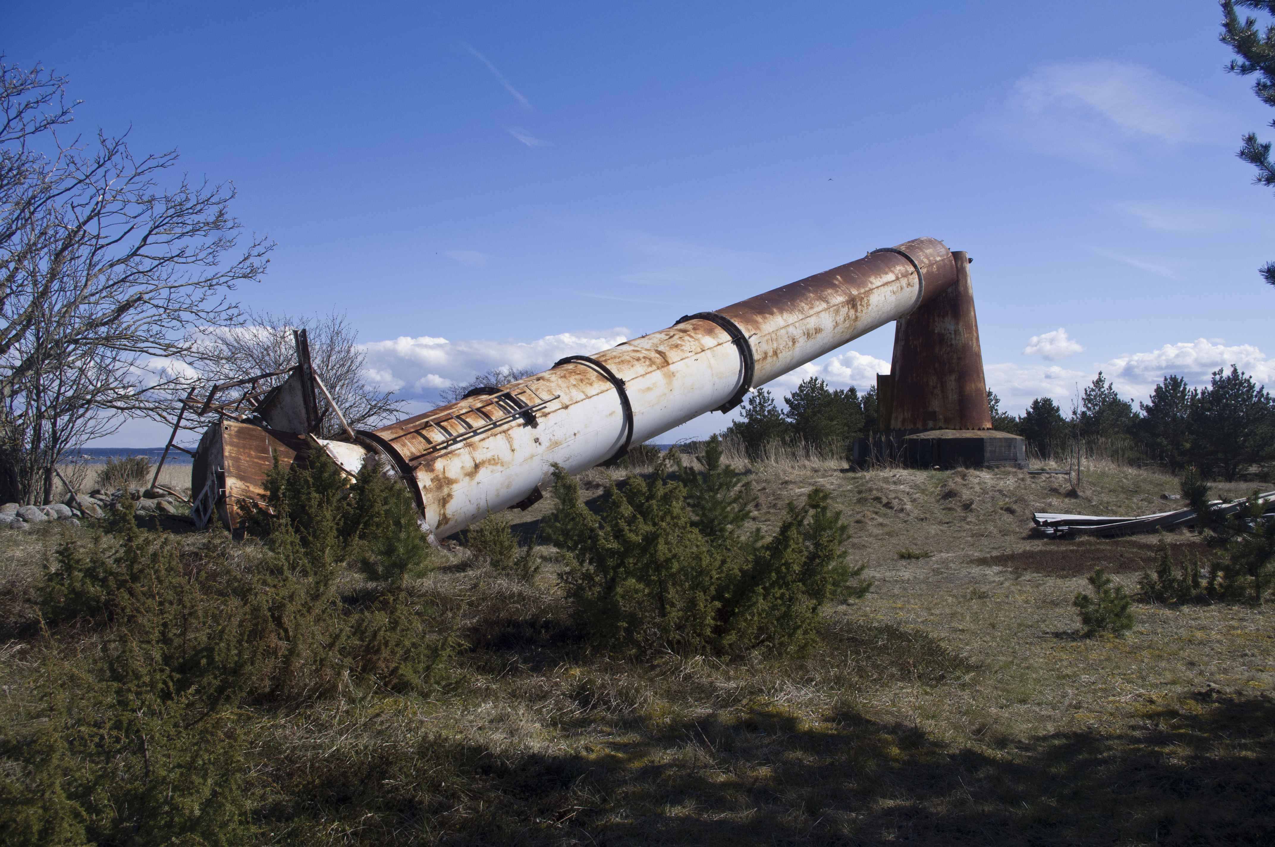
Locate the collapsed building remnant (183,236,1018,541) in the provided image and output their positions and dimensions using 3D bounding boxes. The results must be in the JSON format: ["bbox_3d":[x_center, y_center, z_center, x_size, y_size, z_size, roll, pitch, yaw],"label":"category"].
[{"bbox_3d":[2.869,-1.685,23.876,6.000,7.600,24.500,-1,-1,37],"label":"collapsed building remnant"}]

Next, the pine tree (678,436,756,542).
[{"bbox_3d":[0.858,0.955,11.500,0.956,1.704,1.000,0,-1,0],"label":"pine tree"}]

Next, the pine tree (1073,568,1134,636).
[{"bbox_3d":[3.870,1.474,8.800,0.512,0.561,0.480,0,-1,0],"label":"pine tree"}]

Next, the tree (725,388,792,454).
[{"bbox_3d":[4.657,0.347,41.000,2.630,3.504,2.500,0,-1,0],"label":"tree"}]

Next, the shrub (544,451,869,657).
[{"bbox_3d":[0.579,1.005,9.000,2.754,1.546,2.100,0,-1,0],"label":"shrub"}]

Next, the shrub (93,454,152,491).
[{"bbox_3d":[-15.530,1.618,32.000,1.825,1.343,1.700,0,-1,0],"label":"shrub"}]

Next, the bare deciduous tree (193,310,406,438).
[{"bbox_3d":[-10.486,-0.568,33.000,6.629,5.895,5.800,0,-1,0],"label":"bare deciduous tree"}]

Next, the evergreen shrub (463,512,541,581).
[{"bbox_3d":[-1.609,1.444,12.600,0.934,0.841,0.800,0,-1,0],"label":"evergreen shrub"}]

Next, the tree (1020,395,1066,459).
[{"bbox_3d":[16.448,0.500,43.000,2.034,3.139,2.000,0,-1,0],"label":"tree"}]

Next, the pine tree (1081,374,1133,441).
[{"bbox_3d":[19.032,-0.012,43.000,2.289,4.133,2.200,0,-1,0],"label":"pine tree"}]

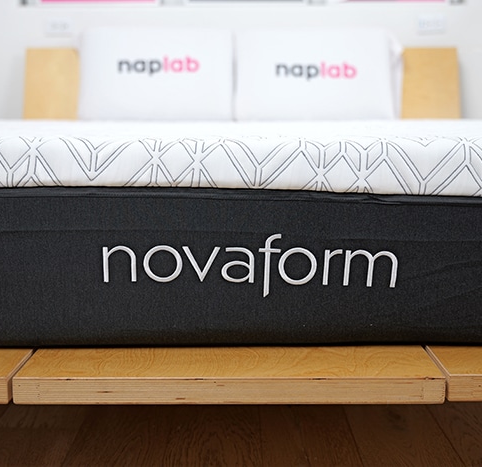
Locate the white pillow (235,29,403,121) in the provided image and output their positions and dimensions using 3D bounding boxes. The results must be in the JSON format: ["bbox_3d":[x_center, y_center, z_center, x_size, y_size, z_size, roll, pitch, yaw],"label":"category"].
[{"bbox_3d":[0.315,-0.634,3.200,0.665,0.400,0.150,0,-15,0],"label":"white pillow"}]

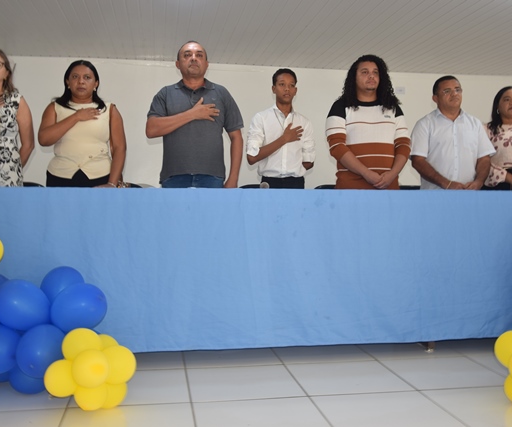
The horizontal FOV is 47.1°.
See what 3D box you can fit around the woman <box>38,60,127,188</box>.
[{"bbox_3d":[-1.037,-0.129,3.535,0.530,1.571,0.360,0,1,-12],"label":"woman"}]

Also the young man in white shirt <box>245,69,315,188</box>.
[{"bbox_3d":[0.155,-0.138,3.797,0.460,1.586,0.340,0,1,-6],"label":"young man in white shirt"}]

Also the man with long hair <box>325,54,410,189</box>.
[{"bbox_3d":[0.738,-0.199,3.915,0.560,1.707,0.380,0,1,-4],"label":"man with long hair"}]

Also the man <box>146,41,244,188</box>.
[{"bbox_3d":[-0.374,-0.200,3.615,0.600,1.715,0.380,0,1,-7],"label":"man"}]

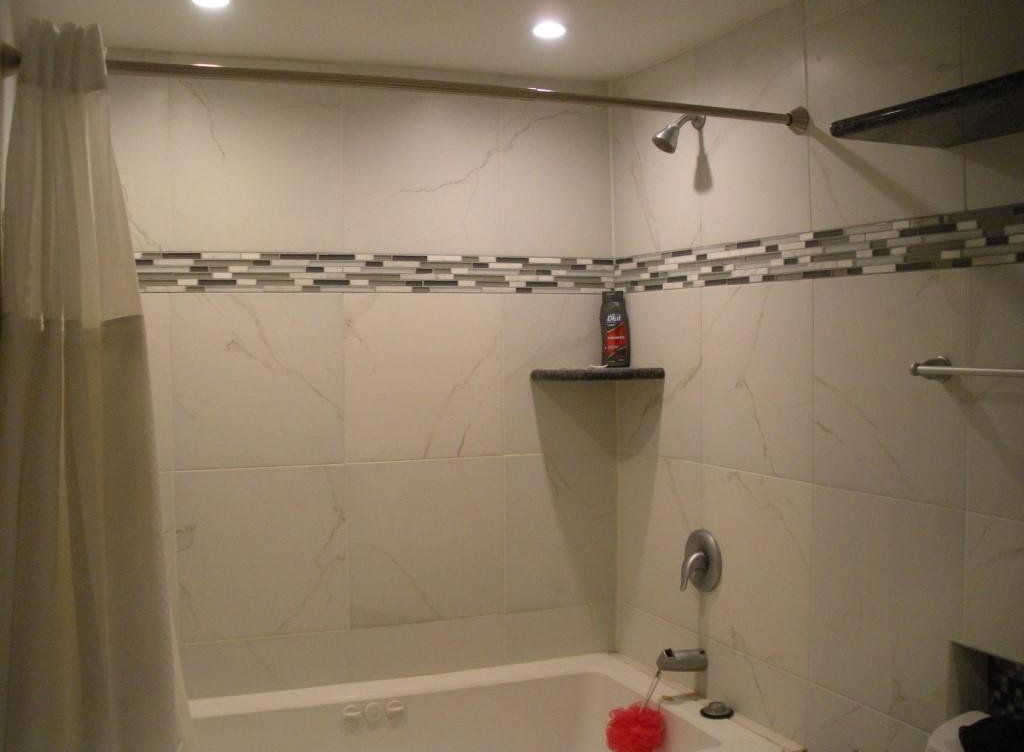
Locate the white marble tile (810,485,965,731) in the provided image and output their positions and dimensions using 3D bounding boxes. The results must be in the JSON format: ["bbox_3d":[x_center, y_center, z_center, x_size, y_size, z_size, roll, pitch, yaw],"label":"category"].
[{"bbox_3d":[0.742,0.460,2.135,0.012,0.456,0.456,-1,2,-23],"label":"white marble tile"}]

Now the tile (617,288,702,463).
[{"bbox_3d":[0.404,-0.005,2.950,0.012,0.456,0.456,-1,2,-23],"label":"tile"}]

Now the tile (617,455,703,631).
[{"bbox_3d":[0.407,0.448,2.966,0.012,0.456,0.456,-1,2,-23],"label":"tile"}]

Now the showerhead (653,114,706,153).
[{"bbox_3d":[0.412,-0.612,2.674,0.152,0.135,0.066,-1,2,-23],"label":"showerhead"}]

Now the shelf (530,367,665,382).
[{"bbox_3d":[0.273,-0.006,3.067,0.393,0.031,0.197,0,2,22],"label":"shelf"}]

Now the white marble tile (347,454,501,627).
[{"bbox_3d":[-0.232,0.456,2.934,0.459,0.457,0.012,-1,2,-23],"label":"white marble tile"}]

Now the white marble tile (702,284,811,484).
[{"bbox_3d":[0.578,0.006,2.530,0.012,0.456,0.456,-1,2,-23],"label":"white marble tile"}]

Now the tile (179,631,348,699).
[{"bbox_3d":[-0.642,0.763,2.803,0.459,0.153,0.012,-1,2,-23],"label":"tile"}]

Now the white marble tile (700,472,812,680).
[{"bbox_3d":[0.579,0.456,2.548,0.012,0.456,0.456,-1,2,-23],"label":"white marble tile"}]

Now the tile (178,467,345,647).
[{"bbox_3d":[-0.651,0.471,2.791,0.452,0.458,0.012,-1,2,-24],"label":"tile"}]

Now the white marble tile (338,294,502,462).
[{"bbox_3d":[-0.239,0.002,2.933,0.456,0.456,0.012,-1,2,-23],"label":"white marble tile"}]

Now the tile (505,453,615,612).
[{"bbox_3d":[0.146,0.453,3.139,0.364,0.458,0.012,-1,2,-24],"label":"tile"}]

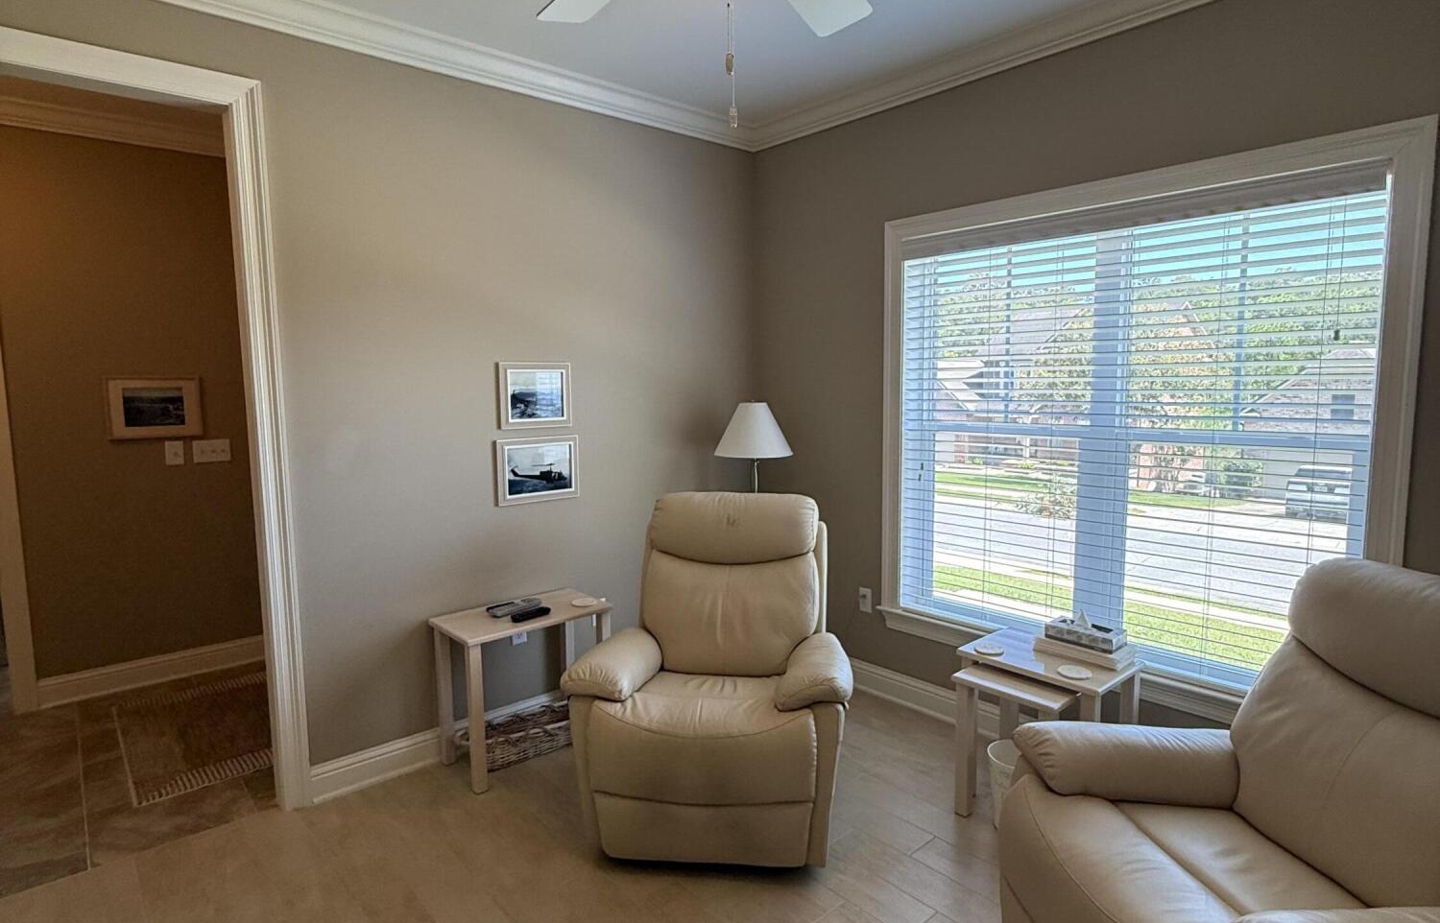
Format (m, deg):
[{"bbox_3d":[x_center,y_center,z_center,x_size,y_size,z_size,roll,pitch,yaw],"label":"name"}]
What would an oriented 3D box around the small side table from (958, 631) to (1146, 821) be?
[{"bbox_3d":[1.097,0.938,2.656,0.485,0.530,0.505,-6,8,-41],"label":"small side table"}]

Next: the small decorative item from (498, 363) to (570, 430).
[{"bbox_3d":[-0.759,-0.273,3.244,0.319,0.272,0.025,-6,8,-41],"label":"small decorative item"}]

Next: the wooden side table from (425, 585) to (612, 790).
[{"bbox_3d":[-0.774,0.893,3.112,0.614,0.570,0.333,-6,8,-41],"label":"wooden side table"}]

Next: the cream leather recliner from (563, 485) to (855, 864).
[{"bbox_3d":[-0.007,0.675,2.746,0.870,1.060,0.940,0,6,5],"label":"cream leather recliner"}]

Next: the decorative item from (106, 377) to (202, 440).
[{"bbox_3d":[-2.774,-0.261,3.834,0.365,0.285,0.025,-6,8,-41],"label":"decorative item"}]

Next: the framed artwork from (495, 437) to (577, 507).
[{"bbox_3d":[-0.758,0.038,3.274,0.375,0.266,0.025,-6,8,-41],"label":"framed artwork"}]

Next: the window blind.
[{"bbox_3d":[1.368,-0.100,2.872,0.070,1.616,1.608,-6,8,-41],"label":"window blind"}]

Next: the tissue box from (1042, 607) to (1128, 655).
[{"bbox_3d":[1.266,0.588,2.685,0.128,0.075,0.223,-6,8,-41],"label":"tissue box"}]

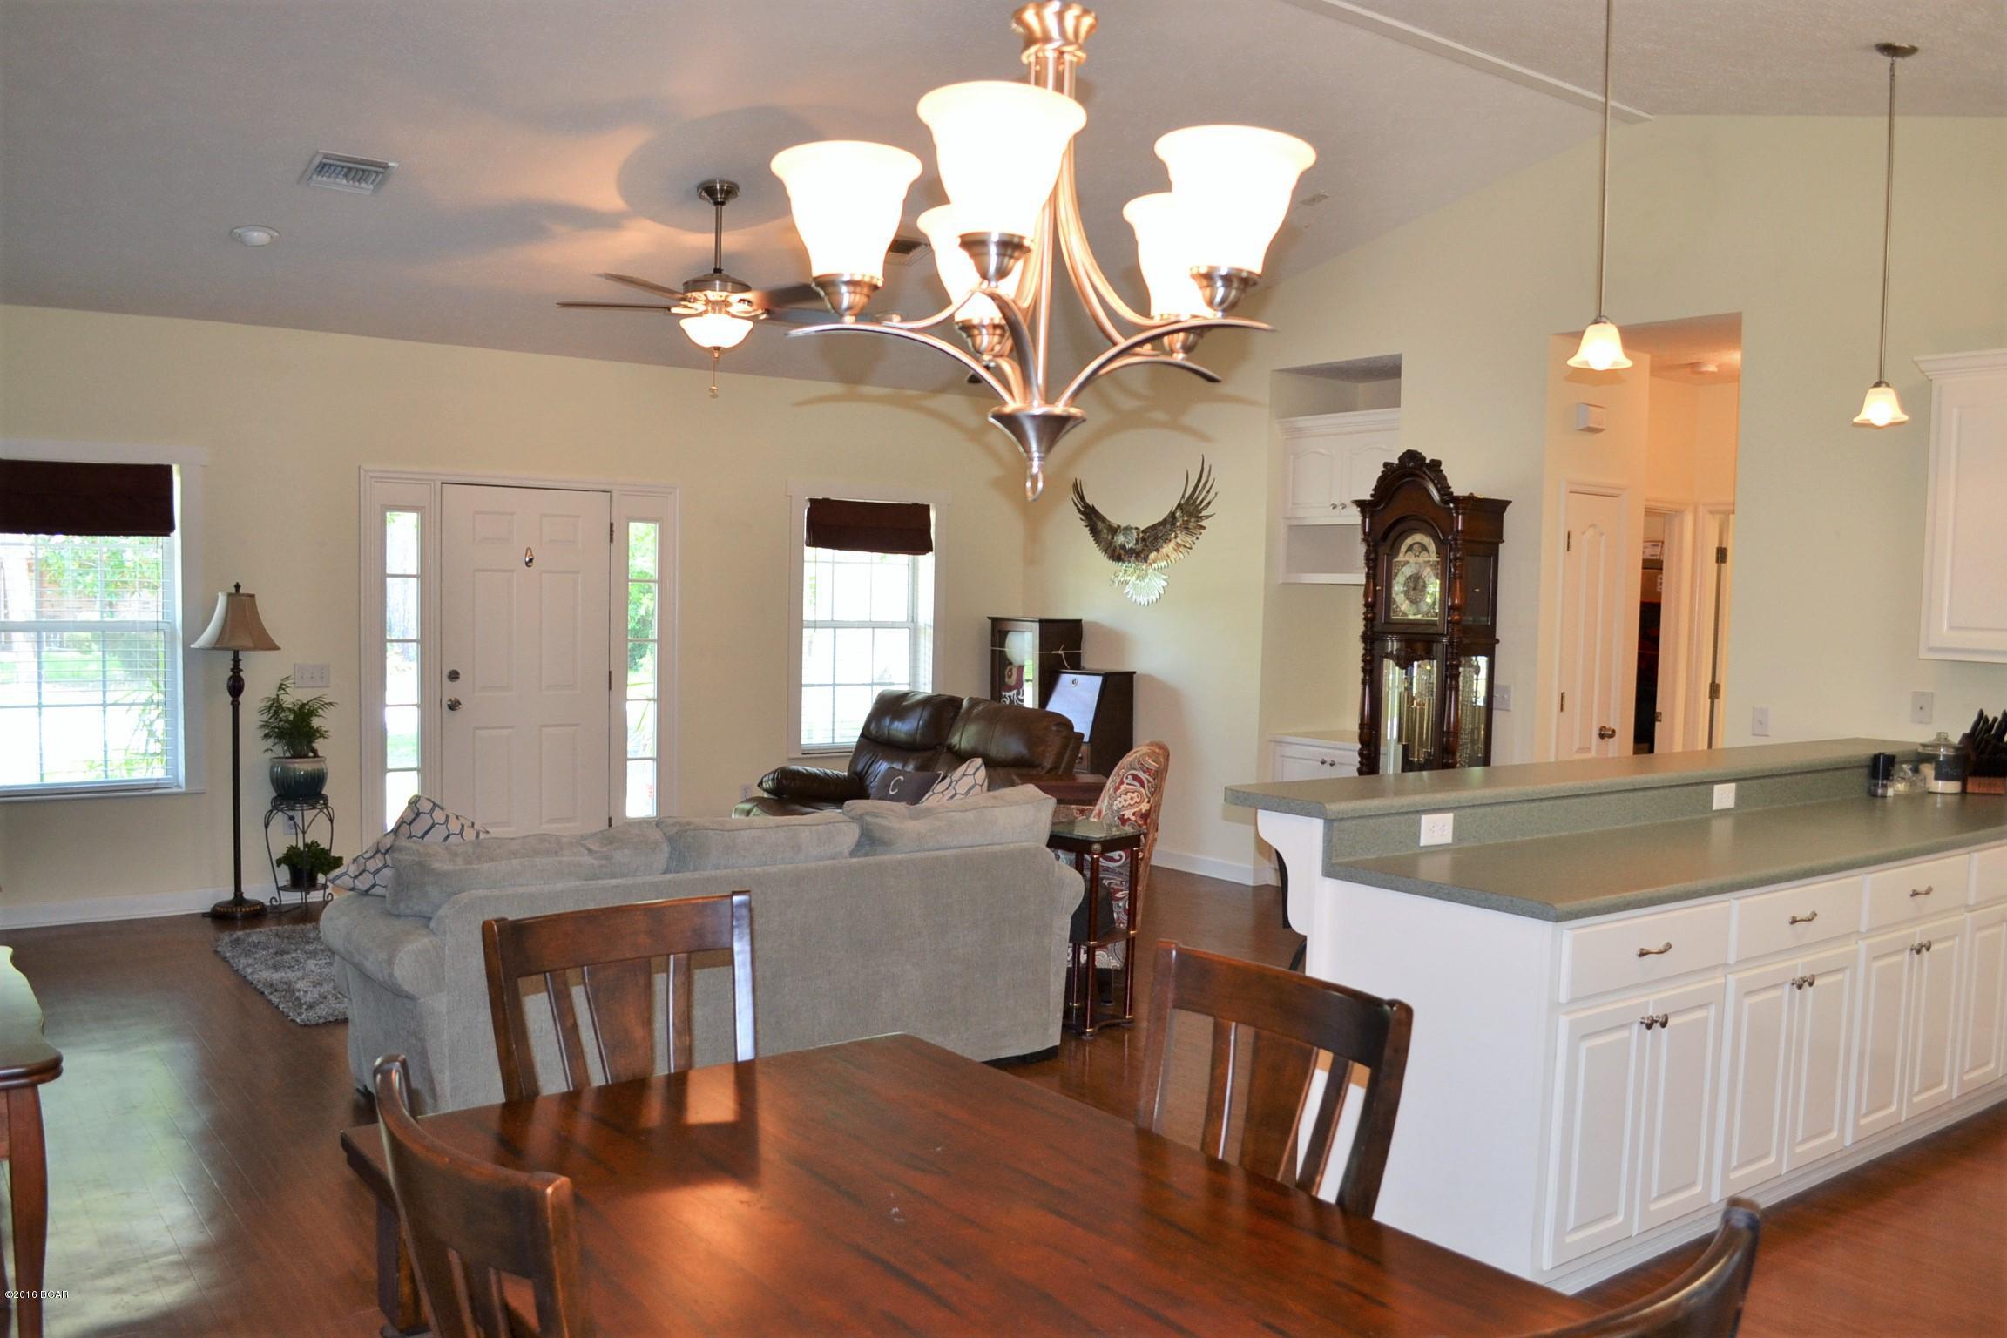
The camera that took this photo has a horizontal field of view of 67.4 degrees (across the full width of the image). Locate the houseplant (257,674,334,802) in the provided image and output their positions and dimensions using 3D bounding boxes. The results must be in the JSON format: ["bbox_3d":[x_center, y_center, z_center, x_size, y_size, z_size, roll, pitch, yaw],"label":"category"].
[{"bbox_3d":[-3.340,0.326,7.101,0.360,0.570,0.340,-1,4,-36],"label":"houseplant"}]

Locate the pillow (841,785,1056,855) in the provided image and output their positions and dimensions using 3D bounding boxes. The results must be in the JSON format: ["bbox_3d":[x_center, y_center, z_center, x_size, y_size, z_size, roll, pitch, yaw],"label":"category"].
[{"bbox_3d":[-0.205,0.628,5.235,0.730,0.470,0.220,-1,16,-34],"label":"pillow"}]

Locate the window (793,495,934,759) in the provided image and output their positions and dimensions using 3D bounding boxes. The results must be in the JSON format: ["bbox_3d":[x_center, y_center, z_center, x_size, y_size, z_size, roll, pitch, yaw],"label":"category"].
[{"bbox_3d":[-0.836,-0.254,9.162,0.970,1.550,0.100,-1,4,-36],"label":"window"}]

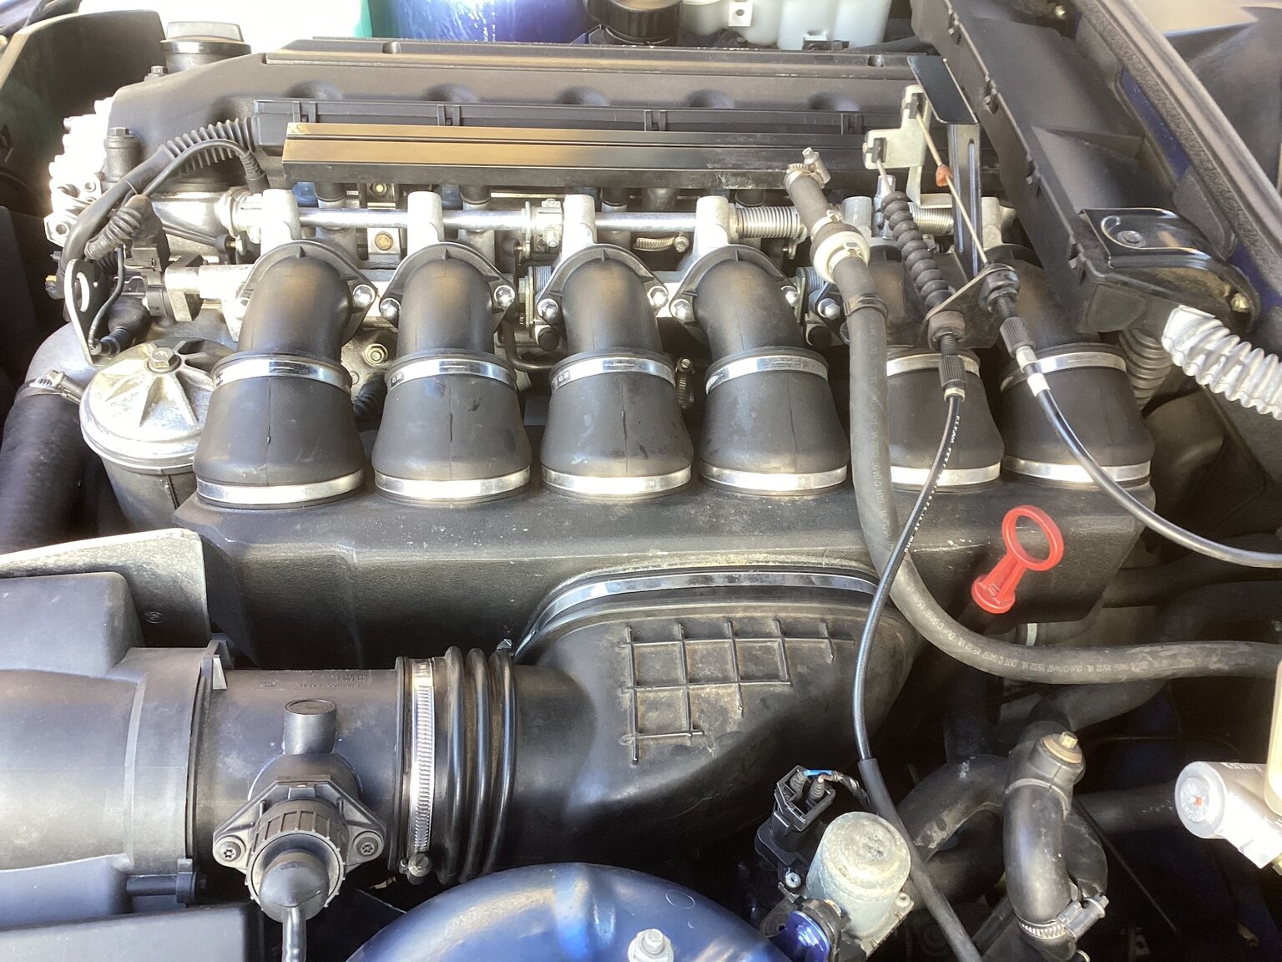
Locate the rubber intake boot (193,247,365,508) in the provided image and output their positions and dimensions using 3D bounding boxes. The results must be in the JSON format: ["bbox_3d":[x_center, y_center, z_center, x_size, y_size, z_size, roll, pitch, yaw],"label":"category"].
[{"bbox_3d":[-0.220,-0.061,0.710,0.096,0.106,0.208,-2,45,-6],"label":"rubber intake boot"}]

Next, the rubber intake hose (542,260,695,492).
[{"bbox_3d":[-0.020,-0.065,0.735,0.096,0.106,0.208,-2,45,-6],"label":"rubber intake hose"}]

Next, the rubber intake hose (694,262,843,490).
[{"bbox_3d":[0.079,-0.067,0.747,0.096,0.106,0.208,-2,45,-6],"label":"rubber intake hose"}]

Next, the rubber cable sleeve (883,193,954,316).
[{"bbox_3d":[0.178,-0.150,0.743,0.018,0.018,0.108,-3,51,-6],"label":"rubber cable sleeve"}]

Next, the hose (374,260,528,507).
[{"bbox_3d":[-0.119,-0.063,0.723,0.096,0.106,0.208,-2,45,-6],"label":"hose"}]

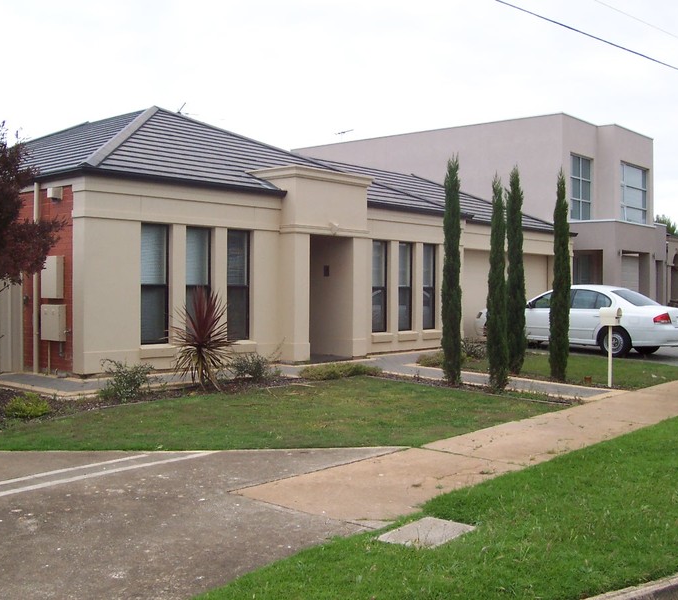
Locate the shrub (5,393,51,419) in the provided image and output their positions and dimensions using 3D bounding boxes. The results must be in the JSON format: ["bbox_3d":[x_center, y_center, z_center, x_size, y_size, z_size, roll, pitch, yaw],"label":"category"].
[{"bbox_3d":[-3.188,1.052,8.779,0.470,0.250,0.420,0,1,0],"label":"shrub"}]

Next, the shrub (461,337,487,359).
[{"bbox_3d":[2.600,0.885,16.398,0.600,0.420,0.550,0,1,0],"label":"shrub"}]

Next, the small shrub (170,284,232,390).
[{"bbox_3d":[-1.971,0.510,12.289,0.880,1.440,0.920,1,1,0],"label":"small shrub"}]

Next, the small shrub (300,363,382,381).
[{"bbox_3d":[0.025,1.102,13.629,1.270,0.220,0.750,0,1,-25],"label":"small shrub"}]

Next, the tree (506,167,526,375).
[{"bbox_3d":[2.907,-0.491,13.984,0.350,3.380,0.350,0,1,0],"label":"tree"}]

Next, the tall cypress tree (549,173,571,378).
[{"bbox_3d":[3.584,-0.389,13.751,0.340,3.340,0.340,1,1,42],"label":"tall cypress tree"}]

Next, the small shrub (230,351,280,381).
[{"bbox_3d":[-1.320,0.986,13.218,0.740,0.440,0.650,0,1,-6],"label":"small shrub"}]

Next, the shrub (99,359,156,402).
[{"bbox_3d":[-2.485,0.913,10.048,0.660,0.480,0.600,0,1,0],"label":"shrub"}]

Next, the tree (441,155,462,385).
[{"bbox_3d":[1.726,-0.453,12.972,0.310,3.430,0.310,1,1,0],"label":"tree"}]

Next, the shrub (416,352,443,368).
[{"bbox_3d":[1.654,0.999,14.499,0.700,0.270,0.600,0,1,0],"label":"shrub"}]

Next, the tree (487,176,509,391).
[{"bbox_3d":[2.254,-0.249,12.006,0.330,3.000,0.330,0,1,0],"label":"tree"}]

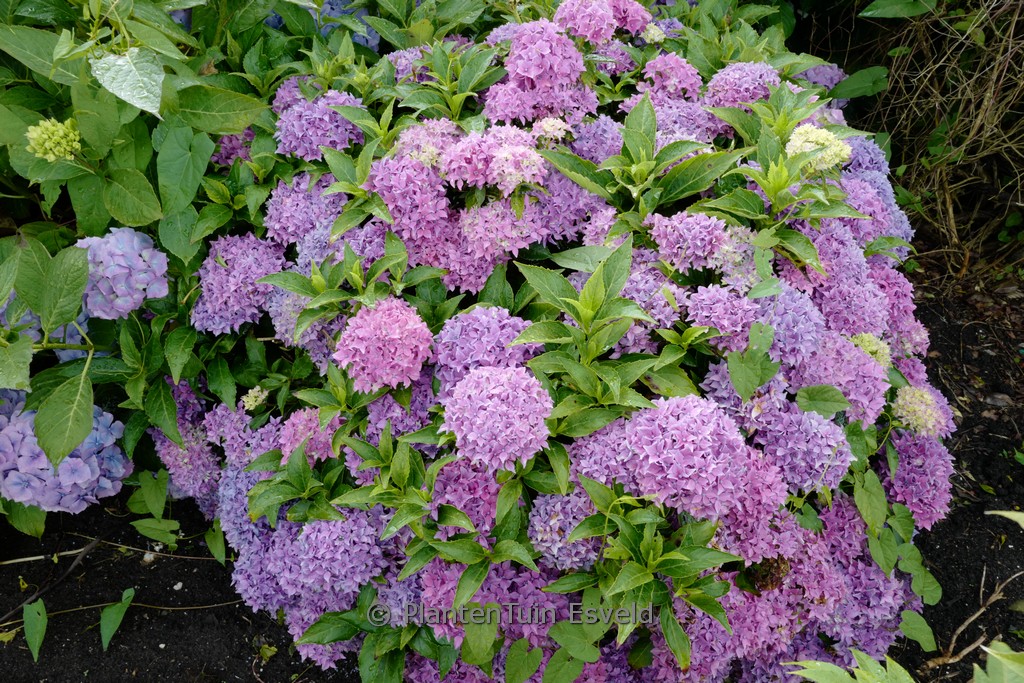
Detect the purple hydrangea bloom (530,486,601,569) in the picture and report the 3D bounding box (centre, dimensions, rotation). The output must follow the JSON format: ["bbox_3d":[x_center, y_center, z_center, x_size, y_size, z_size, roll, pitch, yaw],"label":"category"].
[{"bbox_3d":[0.082,0.293,1.250,0.120,0.125,0.120,0,36,0],"label":"purple hydrangea bloom"}]

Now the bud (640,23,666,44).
[{"bbox_3d":[0.355,-0.773,2.000,0.066,0.050,0.062,0,36,0],"label":"bud"}]

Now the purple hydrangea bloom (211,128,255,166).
[{"bbox_3d":[-0.552,-0.385,1.580,0.110,0.095,0.110,0,37,0],"label":"purple hydrangea bloom"}]

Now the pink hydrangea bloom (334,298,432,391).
[{"bbox_3d":[-0.208,0.005,1.280,0.160,0.145,0.155,0,36,0],"label":"pink hydrangea bloom"}]

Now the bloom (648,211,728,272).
[{"bbox_3d":[0.332,-0.188,1.500,0.150,0.115,0.140,0,36,0],"label":"bloom"}]

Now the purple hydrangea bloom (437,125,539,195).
[{"bbox_3d":[-0.039,-0.331,1.450,0.170,0.115,0.140,0,35,0],"label":"purple hydrangea bloom"}]

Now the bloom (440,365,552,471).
[{"bbox_3d":[-0.023,0.115,1.200,0.165,0.150,0.160,0,36,0],"label":"bloom"}]

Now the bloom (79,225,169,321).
[{"bbox_3d":[-0.673,-0.119,1.380,0.155,0.140,0.150,0,35,0],"label":"bloom"}]

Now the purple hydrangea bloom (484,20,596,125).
[{"bbox_3d":[0.061,-0.561,1.660,0.200,0.180,0.180,0,35,0],"label":"purple hydrangea bloom"}]

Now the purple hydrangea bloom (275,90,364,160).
[{"bbox_3d":[-0.382,-0.430,1.580,0.165,0.130,0.150,0,35,0],"label":"purple hydrangea bloom"}]

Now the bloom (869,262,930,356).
[{"bbox_3d":[0.680,-0.057,1.420,0.140,0.140,0.140,0,37,0],"label":"bloom"}]

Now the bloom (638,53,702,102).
[{"bbox_3d":[0.350,-0.583,1.760,0.135,0.110,0.130,0,35,0],"label":"bloom"}]

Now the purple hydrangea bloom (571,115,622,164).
[{"bbox_3d":[0.169,-0.398,1.570,0.115,0.100,0.115,0,35,0],"label":"purple hydrangea bloom"}]

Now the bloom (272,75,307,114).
[{"bbox_3d":[-0.468,-0.520,1.690,0.100,0.090,0.100,0,35,0],"label":"bloom"}]

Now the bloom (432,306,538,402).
[{"bbox_3d":[-0.039,0.017,1.210,0.160,0.130,0.150,0,37,0],"label":"bloom"}]

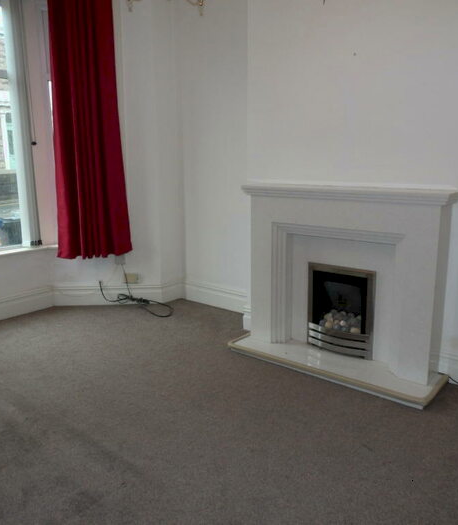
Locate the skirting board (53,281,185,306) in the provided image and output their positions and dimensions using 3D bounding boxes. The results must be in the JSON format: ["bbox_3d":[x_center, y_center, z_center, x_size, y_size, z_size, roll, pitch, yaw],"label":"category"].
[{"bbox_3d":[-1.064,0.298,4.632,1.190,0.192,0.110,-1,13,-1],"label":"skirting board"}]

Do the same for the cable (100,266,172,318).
[{"bbox_3d":[-0.867,0.248,4.384,0.700,0.390,0.380,-1,13,-1],"label":"cable"}]

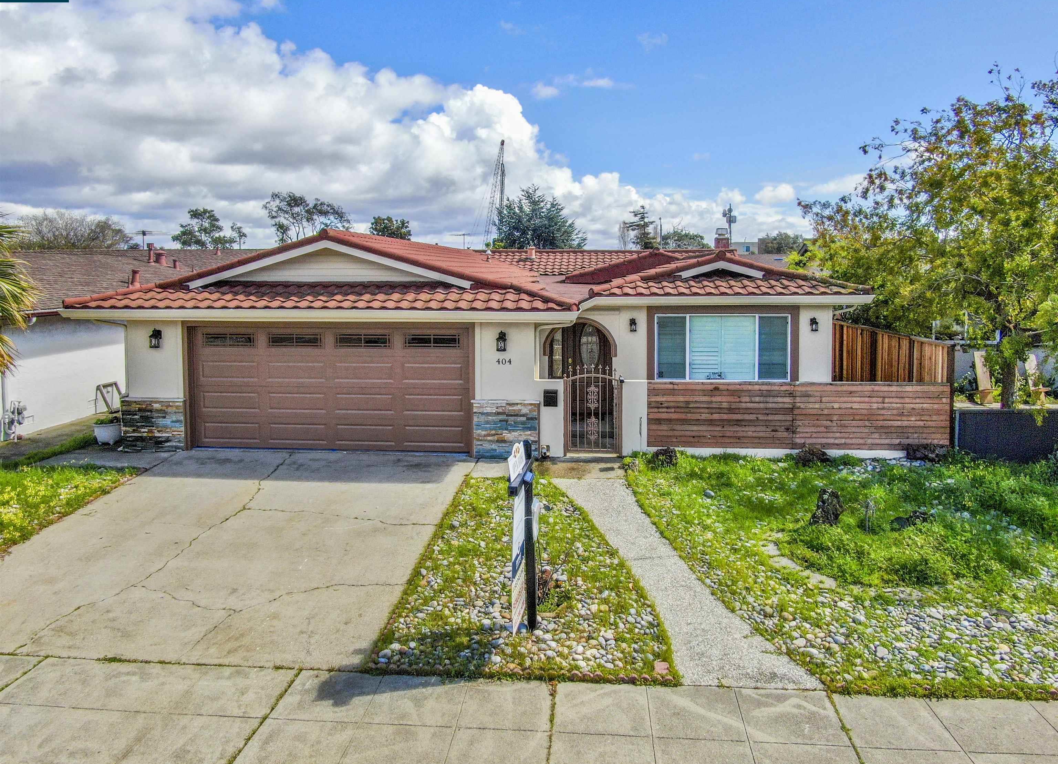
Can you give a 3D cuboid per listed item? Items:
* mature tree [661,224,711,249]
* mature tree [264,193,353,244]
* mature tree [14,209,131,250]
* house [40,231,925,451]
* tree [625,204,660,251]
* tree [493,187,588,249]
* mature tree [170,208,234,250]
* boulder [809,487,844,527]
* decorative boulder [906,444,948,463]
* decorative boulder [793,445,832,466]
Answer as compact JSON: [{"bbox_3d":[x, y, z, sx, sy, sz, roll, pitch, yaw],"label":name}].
[{"bbox_3d":[12.845,-9.568,60.445,4.120,6.820,4.120,0,7,0],"label":"mature tree"},{"bbox_3d":[-17.580,-10.480,58.603,6.990,9.250,6.990,0,7,0],"label":"mature tree"},{"bbox_3d":[-28.637,-7.424,46.452,7.260,6.930,7.260,0,7,0],"label":"mature tree"},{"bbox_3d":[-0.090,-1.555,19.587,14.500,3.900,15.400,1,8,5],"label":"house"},{"bbox_3d":[10.420,-11.950,68.590,3.460,9.050,3.460,0,7,0],"label":"tree"},{"bbox_3d":[0.820,-9.463,52.594,6.620,9.100,6.620,0,7,0],"label":"tree"},{"bbox_3d":[-25.814,-9.821,58.518,4.900,7.940,4.900,0,7,0],"label":"mature tree"},{"bbox_3d":[3.889,1.633,9.600,0.450,0.500,0.360,0,7,0],"label":"boulder"},{"bbox_3d":[6.510,1.163,12.000,0.700,0.320,0.420,0,7,0],"label":"decorative boulder"},{"bbox_3d":[4.651,1.210,12.000,0.620,0.360,0.450,0,7,0],"label":"decorative boulder"}]

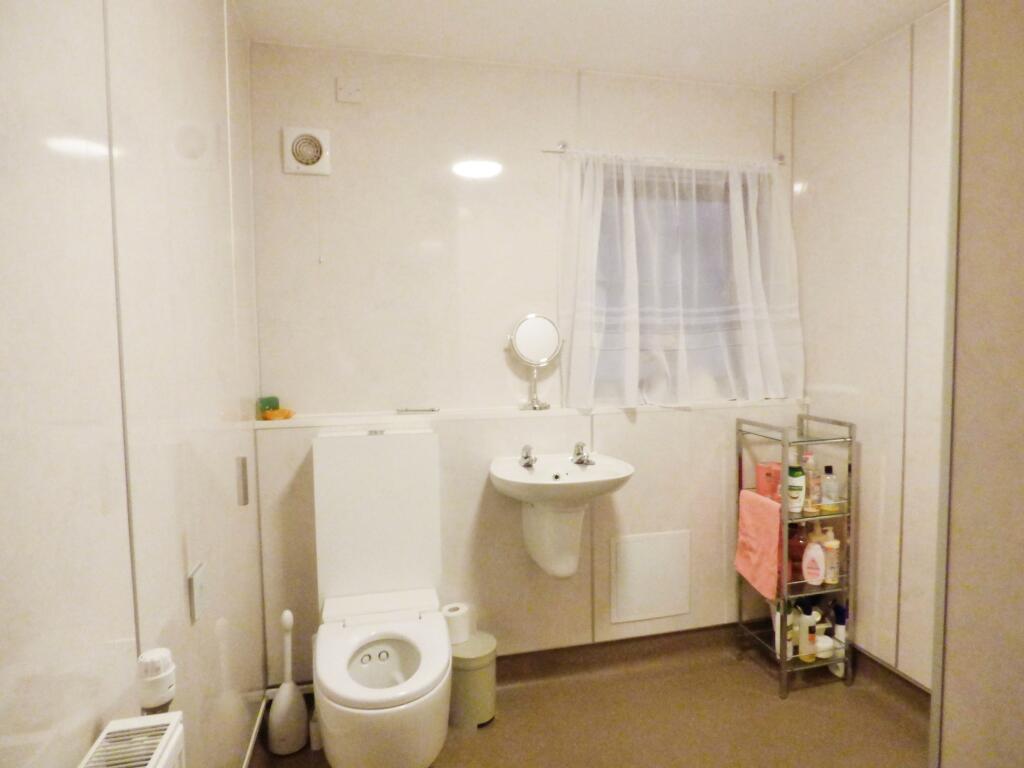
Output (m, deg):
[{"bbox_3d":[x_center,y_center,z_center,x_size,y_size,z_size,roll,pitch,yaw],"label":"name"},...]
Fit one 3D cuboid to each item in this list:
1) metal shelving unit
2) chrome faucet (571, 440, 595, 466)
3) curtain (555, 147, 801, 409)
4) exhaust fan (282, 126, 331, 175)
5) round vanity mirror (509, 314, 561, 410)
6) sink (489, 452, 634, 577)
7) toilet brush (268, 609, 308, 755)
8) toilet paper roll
[{"bbox_3d":[1.088,0.642,2.296,0.300,1.000,0.305,-2,4,-13],"label":"metal shelving unit"},{"bbox_3d":[0.260,0.248,2.136,0.050,0.078,0.095,-2,4,-13],"label":"chrome faucet"},{"bbox_3d":[0.705,-0.410,2.393,1.070,0.980,0.090,-2,4,-13],"label":"curtain"},{"bbox_3d":[-0.726,-0.824,2.100,0.157,0.159,0.040,-2,4,-13],"label":"exhaust fan"},{"bbox_3d":[0.095,-0.083,2.275,0.195,0.360,0.110,-2,4,-13],"label":"round vanity mirror"},{"bbox_3d":[0.179,0.494,2.065,0.510,0.440,0.420,-2,4,-13],"label":"sink"},{"bbox_3d":[-0.741,0.962,1.941,0.125,0.450,0.125,-2,4,-13],"label":"toilet brush"},{"bbox_3d":[-0.203,0.851,2.107,0.100,0.105,0.100,-2,4,-13],"label":"toilet paper roll"}]

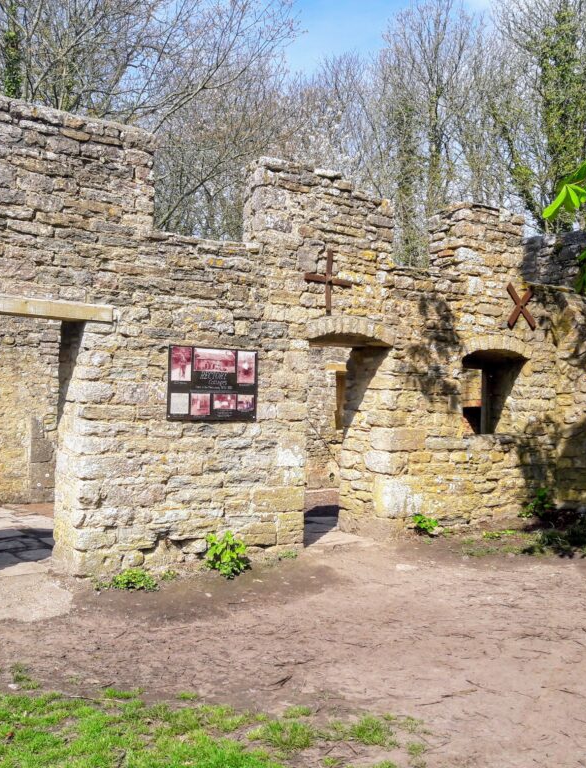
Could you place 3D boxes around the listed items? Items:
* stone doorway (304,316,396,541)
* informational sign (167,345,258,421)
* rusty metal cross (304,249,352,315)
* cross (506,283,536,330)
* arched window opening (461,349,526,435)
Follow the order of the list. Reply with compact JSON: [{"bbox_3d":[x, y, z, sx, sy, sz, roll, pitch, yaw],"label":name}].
[{"bbox_3d":[0.452,0.475,9.270,1.326,2.366,0.550,2,-2,-40],"label":"stone doorway"},{"bbox_3d":[-0.752,0.006,7.870,1.022,0.697,0.030,2,-2,-40],"label":"informational sign"},{"bbox_3d":[0.364,-1.072,8.786,0.682,0.696,0.070,2,-2,-40],"label":"rusty metal cross"},{"bbox_3d":[2.943,-0.990,10.723,0.610,0.580,0.070,2,-2,-40],"label":"cross"},{"bbox_3d":[2.450,0.098,10.772,1.340,1.090,0.450,2,-2,-40],"label":"arched window opening"}]

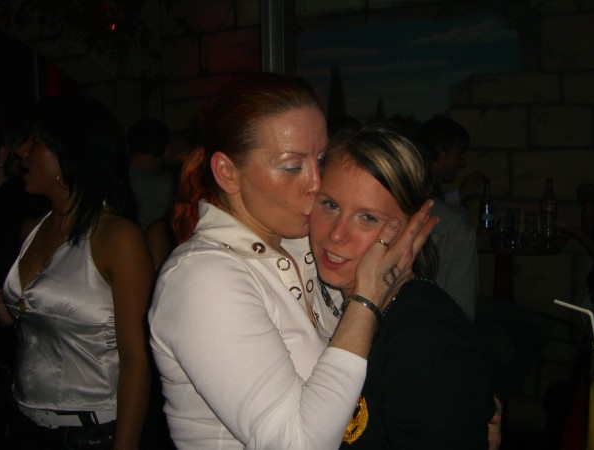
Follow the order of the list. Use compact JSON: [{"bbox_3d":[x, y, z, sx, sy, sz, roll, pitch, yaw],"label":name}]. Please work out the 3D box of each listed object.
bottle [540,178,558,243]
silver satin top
[{"bbox_3d":[1.167,-0.067,3.050,0.078,0.295,0.078,0,4,0],"label":"bottle"},{"bbox_3d":[-0.565,0.210,1.620,0.350,0.490,0.270,3,5,40],"label":"silver satin top"}]

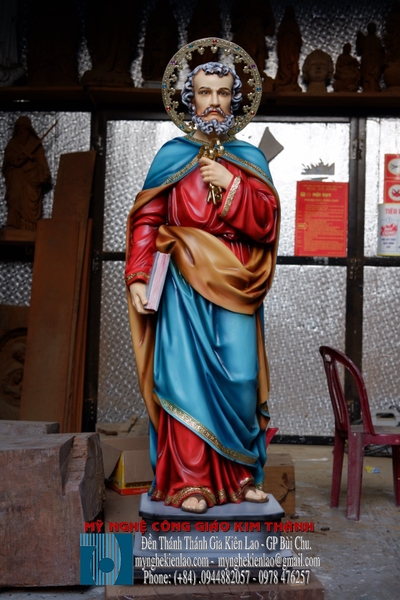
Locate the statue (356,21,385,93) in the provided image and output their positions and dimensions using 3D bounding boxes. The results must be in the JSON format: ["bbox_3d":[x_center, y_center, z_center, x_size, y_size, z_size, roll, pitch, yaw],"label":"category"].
[{"bbox_3d":[1.235,-1.750,6.400,0.203,0.530,0.170,2,-3,-1],"label":"statue"}]

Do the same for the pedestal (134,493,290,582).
[{"bbox_3d":[0.036,0.837,3.176,0.525,0.216,0.445,1,-2,-3],"label":"pedestal"}]

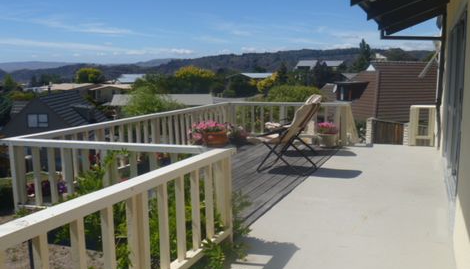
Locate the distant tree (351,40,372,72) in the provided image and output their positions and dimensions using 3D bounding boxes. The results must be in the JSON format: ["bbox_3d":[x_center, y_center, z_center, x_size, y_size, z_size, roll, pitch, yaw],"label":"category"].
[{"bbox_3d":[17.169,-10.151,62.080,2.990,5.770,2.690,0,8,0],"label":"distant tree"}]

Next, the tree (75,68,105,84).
[{"bbox_3d":[-23.889,-8.872,75.091,4.930,3.940,4.430,0,8,0],"label":"tree"}]

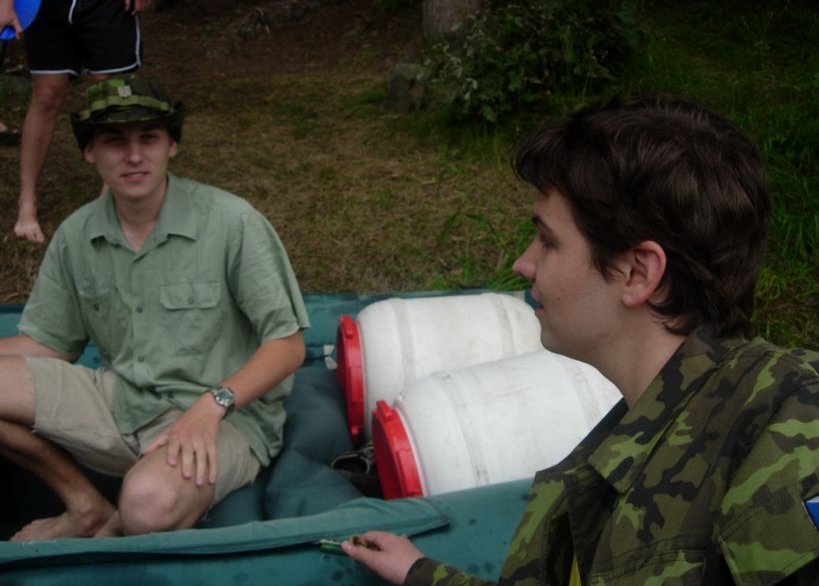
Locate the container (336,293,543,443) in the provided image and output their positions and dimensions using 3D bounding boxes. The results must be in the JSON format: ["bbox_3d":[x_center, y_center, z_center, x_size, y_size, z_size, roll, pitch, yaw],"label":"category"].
[{"bbox_3d":[0.094,0.205,2.490,0.530,0.390,0.390,-3,19,-8],"label":"container"}]

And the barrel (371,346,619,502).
[{"bbox_3d":[0.216,0.336,2.042,0.530,0.390,0.390,-12,20,-11],"label":"barrel"}]

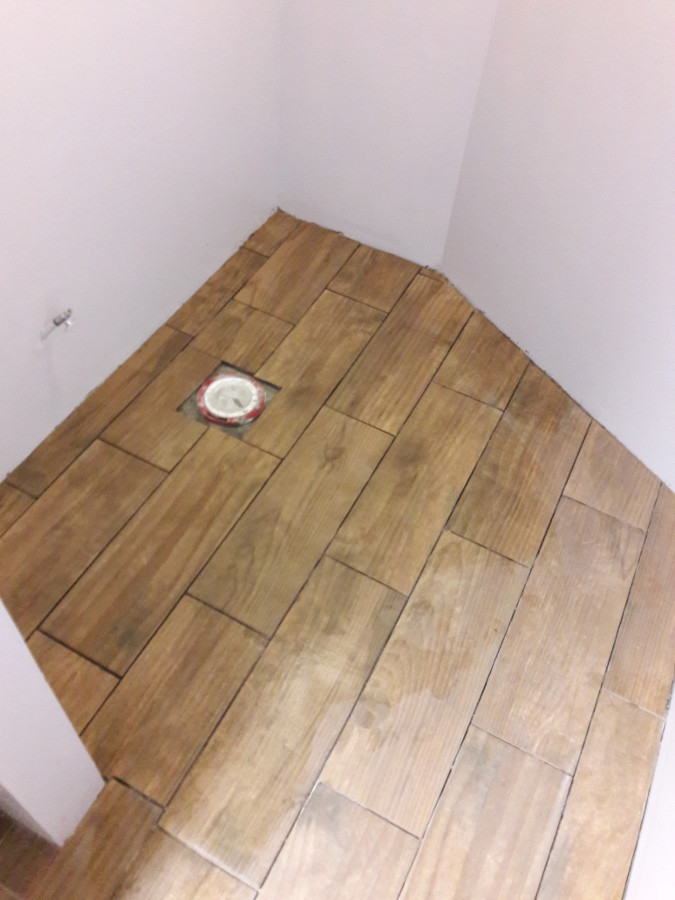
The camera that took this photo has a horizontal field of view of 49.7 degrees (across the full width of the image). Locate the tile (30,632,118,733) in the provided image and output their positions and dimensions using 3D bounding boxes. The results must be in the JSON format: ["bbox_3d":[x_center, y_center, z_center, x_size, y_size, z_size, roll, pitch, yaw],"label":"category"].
[{"bbox_3d":[-0.533,0.445,1.365,0.202,0.009,0.144,25,54,13],"label":"tile"}]

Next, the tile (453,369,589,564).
[{"bbox_3d":[0.476,0.014,1.803,0.203,0.009,0.611,25,54,13],"label":"tile"}]

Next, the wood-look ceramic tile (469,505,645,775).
[{"bbox_3d":[0.482,0.357,1.537,0.205,0.009,0.603,25,54,13],"label":"wood-look ceramic tile"}]

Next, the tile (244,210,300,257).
[{"bbox_3d":[-0.194,-0.671,2.272,0.103,0.009,0.219,25,54,13],"label":"tile"}]

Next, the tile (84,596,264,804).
[{"bbox_3d":[-0.307,0.461,1.383,0.202,0.009,0.351,25,54,13],"label":"tile"}]

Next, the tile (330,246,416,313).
[{"bbox_3d":[0.111,-0.505,2.168,0.202,0.009,0.235,25,54,13],"label":"tile"}]

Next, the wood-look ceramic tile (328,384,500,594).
[{"bbox_3d":[0.199,0.067,1.730,0.203,0.009,0.601,25,54,13],"label":"wood-look ceramic tile"}]

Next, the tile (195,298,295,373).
[{"bbox_3d":[-0.262,-0.307,1.978,0.203,0.009,0.221,25,54,13],"label":"tile"}]

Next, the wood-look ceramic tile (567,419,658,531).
[{"bbox_3d":[0.685,0.059,1.788,0.205,0.009,0.269,25,54,13],"label":"wood-look ceramic tile"}]

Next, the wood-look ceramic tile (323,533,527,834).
[{"bbox_3d":[0.194,0.429,1.455,0.203,0.009,0.604,25,54,13],"label":"wood-look ceramic tile"}]

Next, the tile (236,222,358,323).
[{"bbox_3d":[-0.109,-0.530,2.170,0.203,0.009,0.429,25,54,13],"label":"tile"}]

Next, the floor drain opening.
[{"bbox_3d":[-0.267,-0.121,1.839,0.183,0.020,0.200,25,54,13],"label":"floor drain opening"}]

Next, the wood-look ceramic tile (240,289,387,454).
[{"bbox_3d":[-0.081,-0.221,1.933,0.203,0.009,0.602,25,54,13],"label":"wood-look ceramic tile"}]

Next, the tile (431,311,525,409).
[{"bbox_3d":[0.411,-0.245,1.994,0.203,0.009,0.315,25,54,13],"label":"tile"}]

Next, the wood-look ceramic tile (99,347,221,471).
[{"bbox_3d":[-0.396,-0.108,1.810,0.203,0.009,0.359,25,54,13],"label":"wood-look ceramic tile"}]

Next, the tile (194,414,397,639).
[{"bbox_3d":[-0.085,0.135,1.657,0.202,0.009,0.603,25,54,13],"label":"tile"}]

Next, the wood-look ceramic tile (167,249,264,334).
[{"bbox_3d":[-0.333,-0.455,2.086,0.087,0.009,0.402,25,54,13],"label":"wood-look ceramic tile"}]

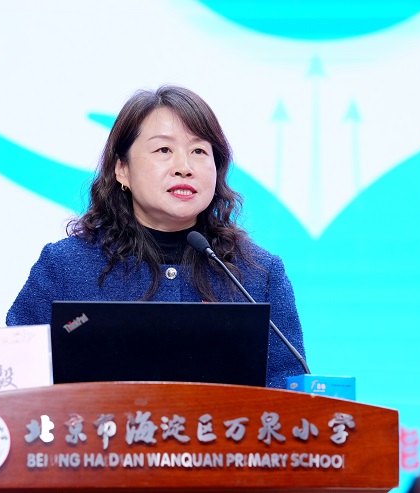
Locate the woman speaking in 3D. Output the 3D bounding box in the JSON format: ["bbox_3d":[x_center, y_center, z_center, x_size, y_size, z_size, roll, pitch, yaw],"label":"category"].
[{"bbox_3d":[-0.087,0.542,4.485,0.480,1.620,0.360,1,-6,-8],"label":"woman speaking"}]

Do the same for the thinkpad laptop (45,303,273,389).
[{"bbox_3d":[-0.088,0.199,4.253,0.322,0.200,0.330,1,-6,-6],"label":"thinkpad laptop"}]

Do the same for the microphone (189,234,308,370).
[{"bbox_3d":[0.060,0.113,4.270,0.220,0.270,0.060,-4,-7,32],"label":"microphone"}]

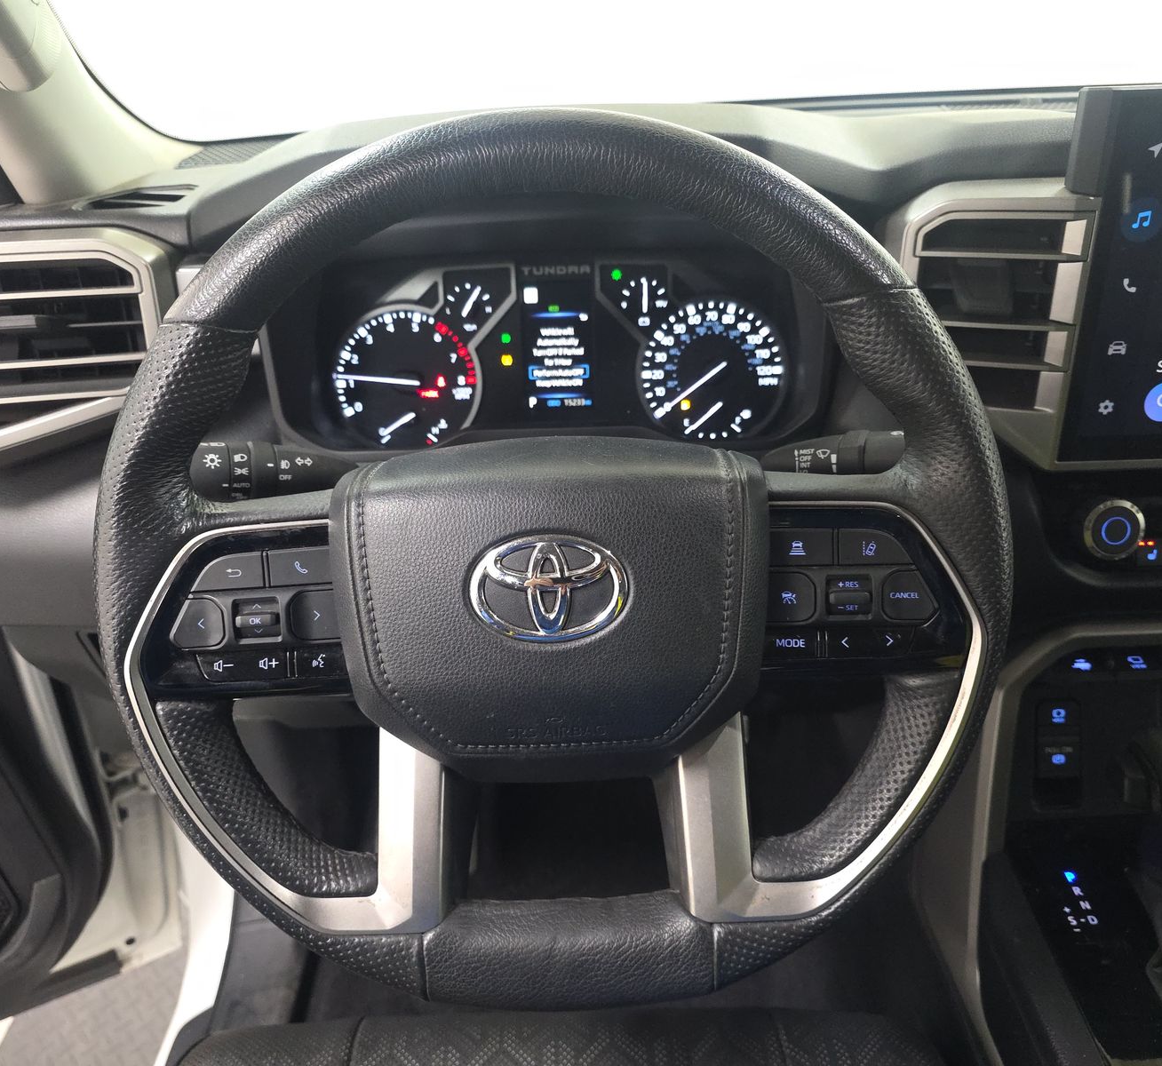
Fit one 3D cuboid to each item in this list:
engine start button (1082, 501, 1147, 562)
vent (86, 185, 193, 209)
[{"bbox_3d":[0.300,-0.003,0.535,0.033,0.033,0.017,-1,19,2],"label":"engine start button"},{"bbox_3d":[-0.262,-0.199,0.560,0.056,0.012,0.042,-6,31,-7],"label":"vent"}]

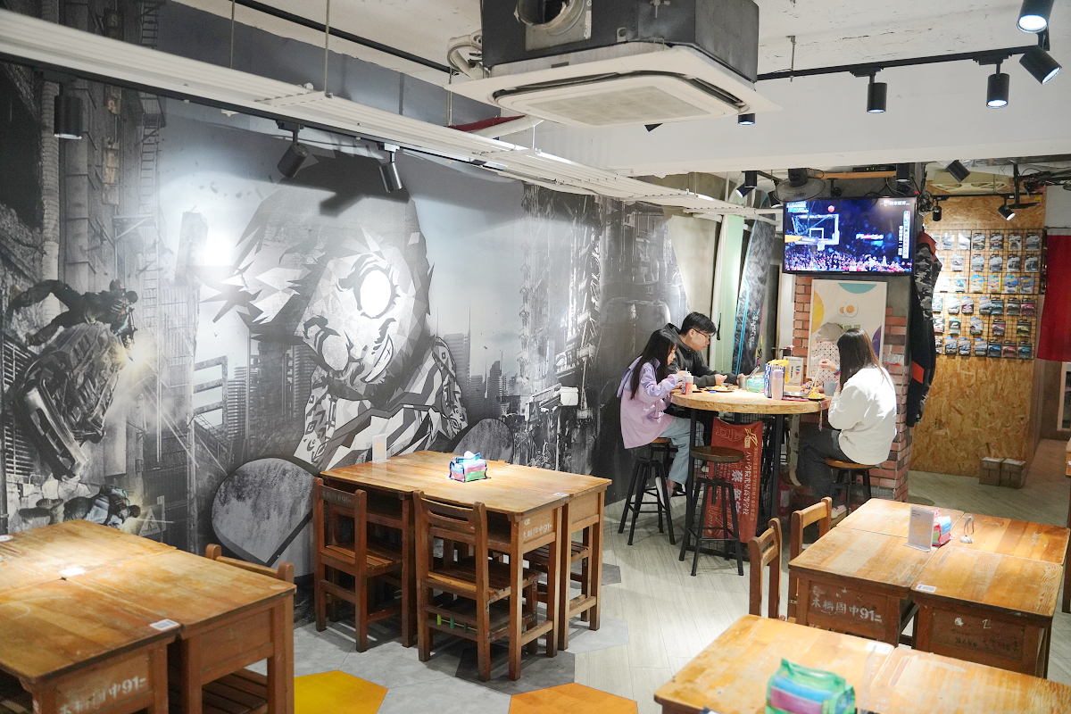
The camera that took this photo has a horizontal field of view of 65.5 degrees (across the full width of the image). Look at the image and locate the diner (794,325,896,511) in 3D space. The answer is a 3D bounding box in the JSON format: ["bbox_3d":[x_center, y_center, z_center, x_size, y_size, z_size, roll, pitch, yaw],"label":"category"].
[{"bbox_3d":[2.033,0.453,5.446,0.640,1.260,0.470,3,5,20],"label":"diner"}]

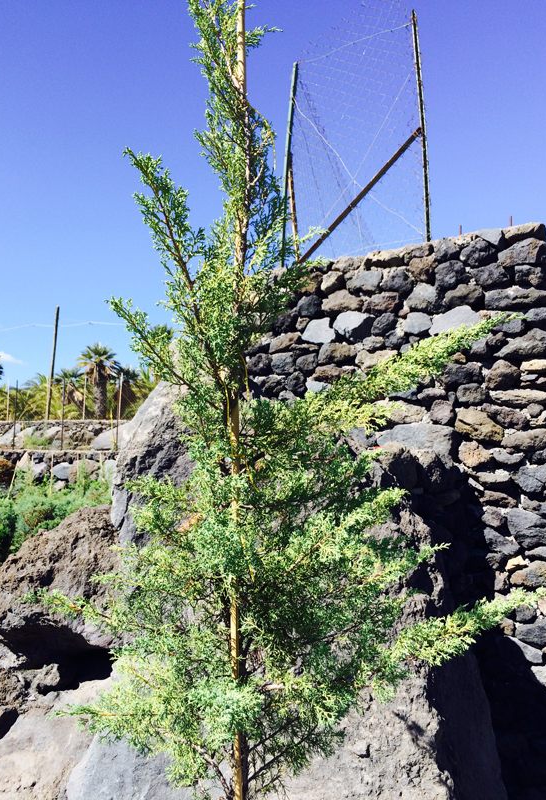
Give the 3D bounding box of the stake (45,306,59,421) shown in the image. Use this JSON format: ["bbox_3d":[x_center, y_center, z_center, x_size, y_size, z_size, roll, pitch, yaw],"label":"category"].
[{"bbox_3d":[-8.972,-1.505,27.245,0.140,4.690,0.140,2,-6,0],"label":"stake"}]

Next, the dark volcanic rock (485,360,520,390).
[{"bbox_3d":[1.438,-0.153,4.199,0.200,0.183,0.200,-4,-9,27],"label":"dark volcanic rock"}]

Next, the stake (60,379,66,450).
[{"bbox_3d":[-4.417,0.299,14.106,0.045,1.526,0.045,0,-8,0],"label":"stake"}]

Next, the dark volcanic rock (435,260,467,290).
[{"bbox_3d":[1.246,-0.869,4.677,0.210,0.211,0.220,-3,-7,29],"label":"dark volcanic rock"}]

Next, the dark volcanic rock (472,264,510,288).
[{"bbox_3d":[1.479,-0.847,4.557,0.236,0.178,0.240,-3,-7,29],"label":"dark volcanic rock"}]

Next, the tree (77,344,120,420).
[{"bbox_3d":[-8.332,-0.836,32.000,2.050,3.700,2.050,0,-6,0],"label":"tree"}]

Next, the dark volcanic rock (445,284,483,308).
[{"bbox_3d":[1.248,-0.674,4.367,0.238,0.155,0.200,-4,-9,27],"label":"dark volcanic rock"}]

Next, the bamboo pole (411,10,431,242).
[{"bbox_3d":[1.060,-1.980,4.791,0.035,1.770,0.035,-2,-8,0],"label":"bamboo pole"}]

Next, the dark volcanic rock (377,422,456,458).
[{"bbox_3d":[1.017,0.287,4.750,0.523,0.273,0.360,-3,-7,29],"label":"dark volcanic rock"}]

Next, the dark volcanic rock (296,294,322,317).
[{"bbox_3d":[0.275,-0.724,5.187,0.211,0.187,0.210,-3,-7,29],"label":"dark volcanic rock"}]

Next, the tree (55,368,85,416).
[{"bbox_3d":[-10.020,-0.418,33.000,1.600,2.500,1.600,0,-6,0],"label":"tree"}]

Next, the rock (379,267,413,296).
[{"bbox_3d":[0.846,-0.811,4.590,0.235,0.205,0.200,-4,-9,27],"label":"rock"}]

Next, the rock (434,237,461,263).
[{"bbox_3d":[1.224,-1.056,4.703,0.186,0.185,0.210,-3,-7,29],"label":"rock"}]

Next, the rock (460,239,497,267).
[{"bbox_3d":[1.337,-0.960,4.361,0.235,0.182,0.200,-4,-9,27],"label":"rock"}]

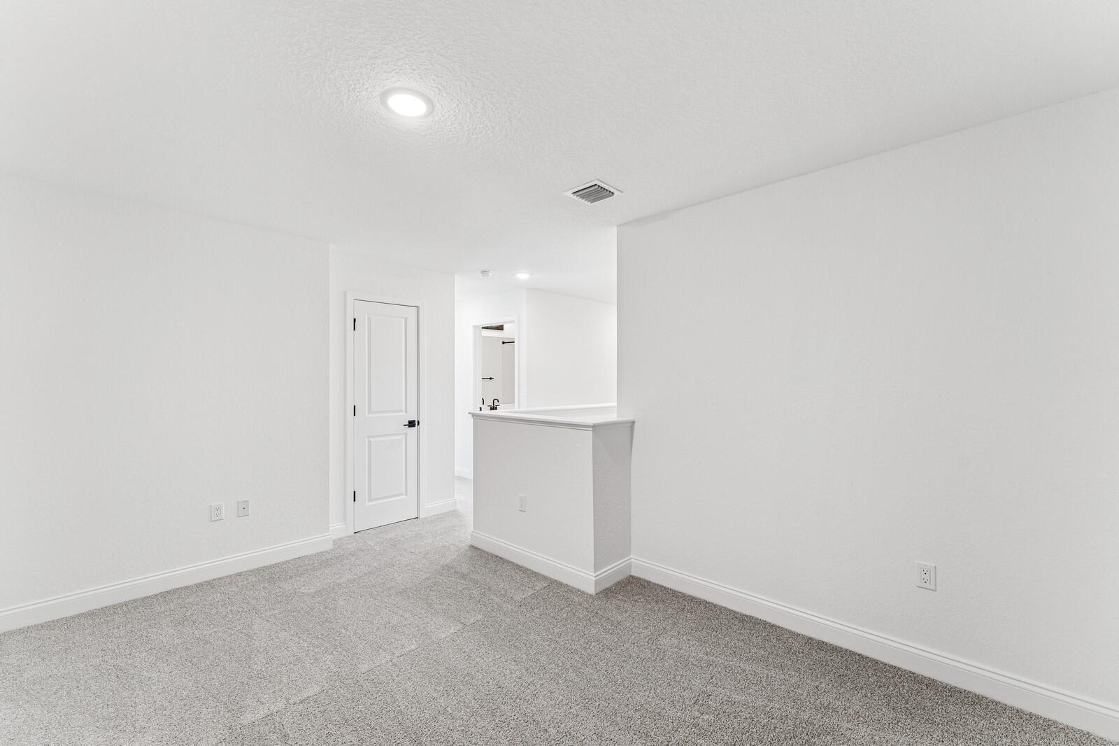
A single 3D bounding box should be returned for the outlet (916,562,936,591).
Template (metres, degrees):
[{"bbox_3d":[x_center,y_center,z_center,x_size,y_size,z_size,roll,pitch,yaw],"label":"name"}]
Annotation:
[{"bbox_3d":[1.681,0.935,1.992,0.071,0.116,0.009,-1,-1,42],"label":"outlet"}]

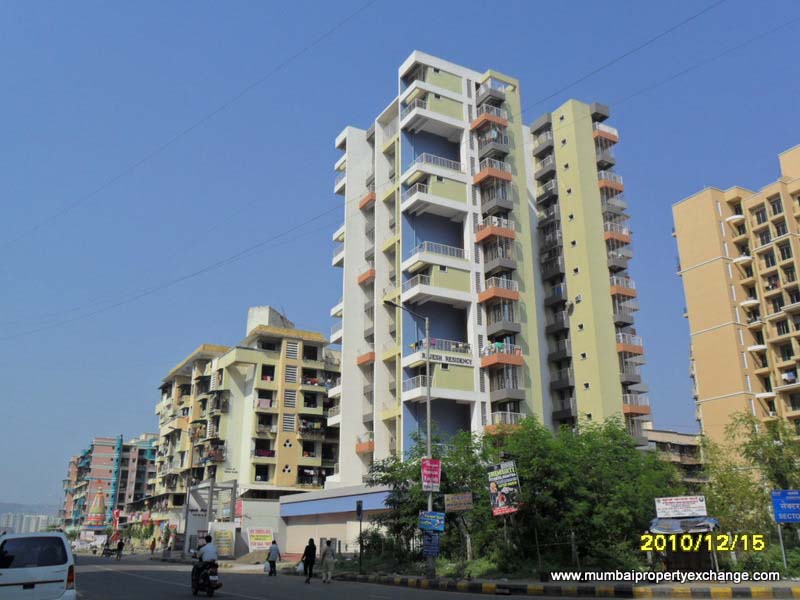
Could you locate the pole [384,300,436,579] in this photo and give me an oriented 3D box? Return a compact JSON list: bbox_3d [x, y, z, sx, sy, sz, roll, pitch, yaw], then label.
[{"bbox_3d":[0.210,5.102,28.294,2.250,10.500,0.300,9,-20,-27],"label":"pole"}]

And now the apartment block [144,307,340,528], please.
[{"bbox_3d":[-21.765,19.551,102.766,15.500,29.000,39.000,9,-20,-27],"label":"apartment block"}]

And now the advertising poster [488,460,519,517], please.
[{"bbox_3d":[3.587,6.532,25.583,1.075,1.670,0.050,-21,-27,32],"label":"advertising poster"}]

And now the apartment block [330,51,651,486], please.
[{"bbox_3d":[8.235,1.802,76.352,24.600,46.100,18.500,9,-20,-27],"label":"apartment block"}]

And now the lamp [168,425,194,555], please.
[{"bbox_3d":[-17.941,15.315,59.592,2.200,10.400,0.300,9,-20,-27],"label":"lamp"}]

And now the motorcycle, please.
[{"bbox_3d":[-5.661,8.033,21.481,0.750,1.100,1.950,11,-21,-31],"label":"motorcycle"}]

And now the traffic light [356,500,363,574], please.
[{"bbox_3d":[-1.609,9.553,29.763,0.280,2.867,0.350,2,-18,-8],"label":"traffic light"}]

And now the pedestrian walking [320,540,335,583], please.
[{"bbox_3d":[-2.910,10.473,29.685,0.550,1.600,0.400,4,-18,-14],"label":"pedestrian walking"}]

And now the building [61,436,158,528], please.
[{"bbox_3d":[-80.677,53.373,204.707,17.000,28.000,48.000,9,-20,-27],"label":"building"}]

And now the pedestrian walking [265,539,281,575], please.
[{"bbox_3d":[-6.155,12.400,35.720,0.620,1.660,0.420,4,-18,-15],"label":"pedestrian walking"}]

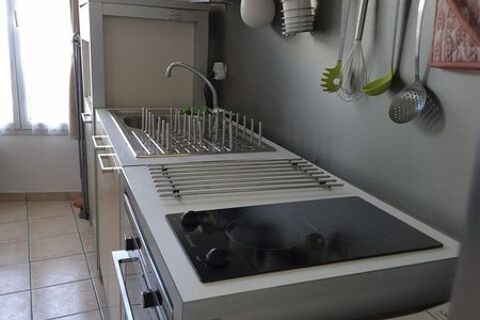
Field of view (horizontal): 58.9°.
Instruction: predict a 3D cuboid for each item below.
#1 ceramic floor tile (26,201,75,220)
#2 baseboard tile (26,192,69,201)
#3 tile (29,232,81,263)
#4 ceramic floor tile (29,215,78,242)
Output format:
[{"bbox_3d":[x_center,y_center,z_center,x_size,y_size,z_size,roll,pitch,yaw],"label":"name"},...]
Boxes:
[{"bbox_3d":[-1.404,0.367,3.153,0.296,0.010,0.290,-4,19,-26],"label":"ceramic floor tile"},{"bbox_3d":[-1.526,0.293,3.378,0.308,0.075,0.010,0,16,-13],"label":"baseboard tile"},{"bbox_3d":[-1.143,0.540,2.642,0.296,0.010,0.296,-4,19,-26],"label":"tile"},{"bbox_3d":[-1.273,0.455,2.895,0.296,0.010,0.296,-4,19,-26],"label":"ceramic floor tile"}]

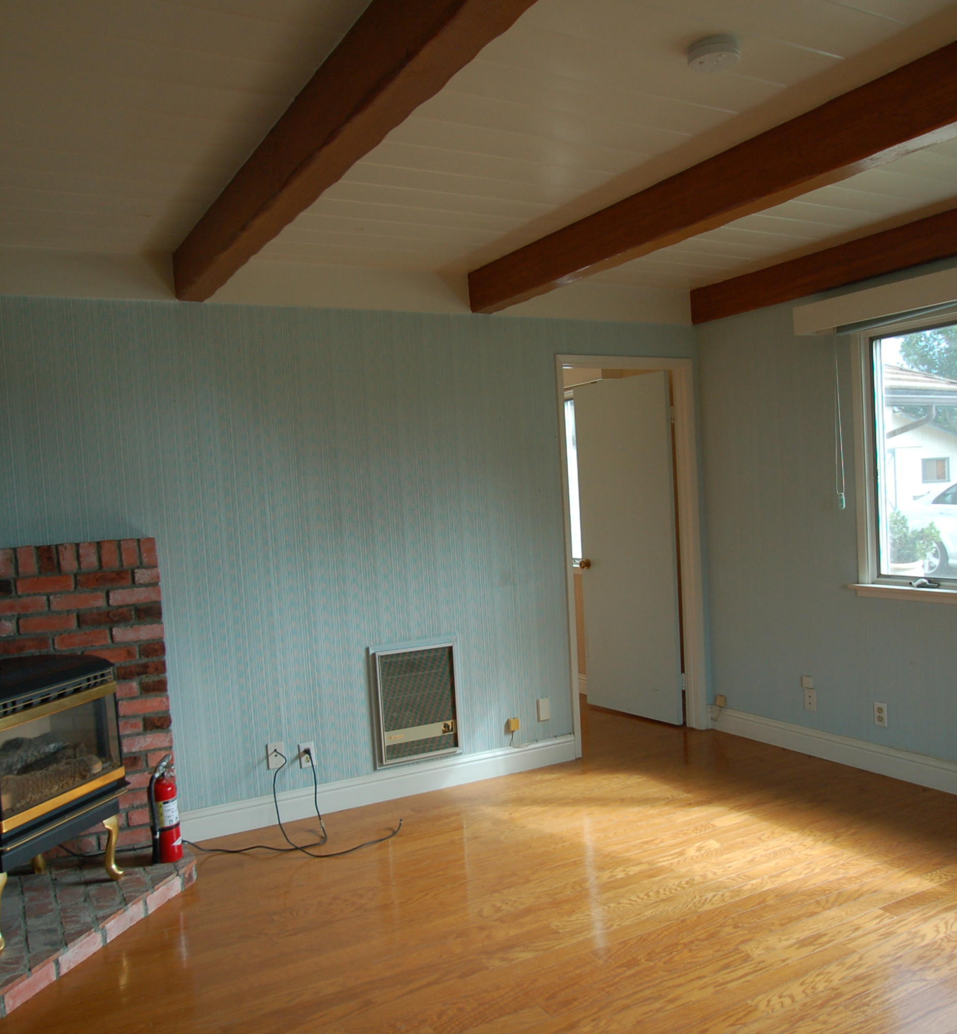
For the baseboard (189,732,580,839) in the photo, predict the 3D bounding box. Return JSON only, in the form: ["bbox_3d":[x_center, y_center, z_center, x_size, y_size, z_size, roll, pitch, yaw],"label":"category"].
[{"bbox_3d":[-0.386,1.253,4.240,2.010,0.129,0.018,-4,1,-27],"label":"baseboard"}]

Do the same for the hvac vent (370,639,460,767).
[{"bbox_3d":[-0.292,0.873,4.271,0.437,0.567,0.055,-4,1,-27],"label":"hvac vent"}]

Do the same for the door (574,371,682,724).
[{"bbox_3d":[0.897,0.189,5.531,0.038,2.030,0.810,-4,1,-36],"label":"door"}]

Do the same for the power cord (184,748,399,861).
[{"bbox_3d":[-0.749,1.172,3.768,0.880,0.355,0.480,-4,1,-27],"label":"power cord"}]

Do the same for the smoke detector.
[{"bbox_3d":[0.590,-1.140,2.265,0.132,0.042,0.132,-4,1,-27],"label":"smoke detector"}]

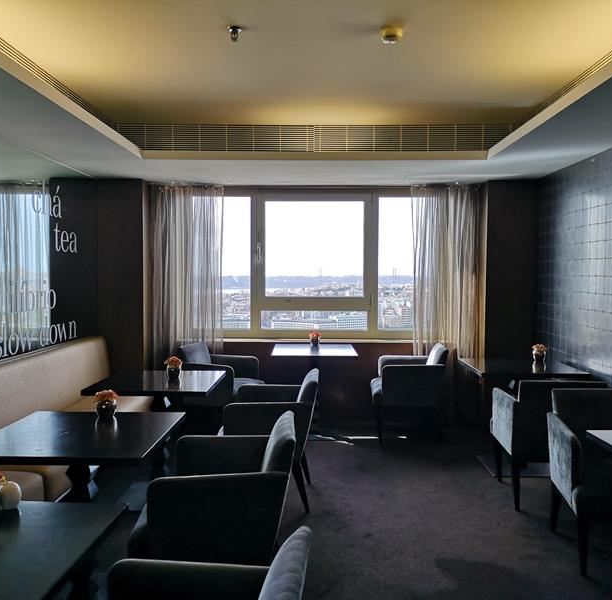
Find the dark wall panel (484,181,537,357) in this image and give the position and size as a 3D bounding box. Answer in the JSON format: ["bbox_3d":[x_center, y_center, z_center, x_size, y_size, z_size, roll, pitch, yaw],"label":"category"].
[{"bbox_3d":[1.846,0.057,5.687,0.460,2.260,0.100,0,3,1],"label":"dark wall panel"}]

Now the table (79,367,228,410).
[{"bbox_3d":[-0.915,0.874,3.936,0.713,0.748,0.747,0,3,1],"label":"table"}]

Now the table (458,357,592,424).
[{"bbox_3d":[1.572,0.858,4.606,0.738,0.748,0.747,0,3,1],"label":"table"}]

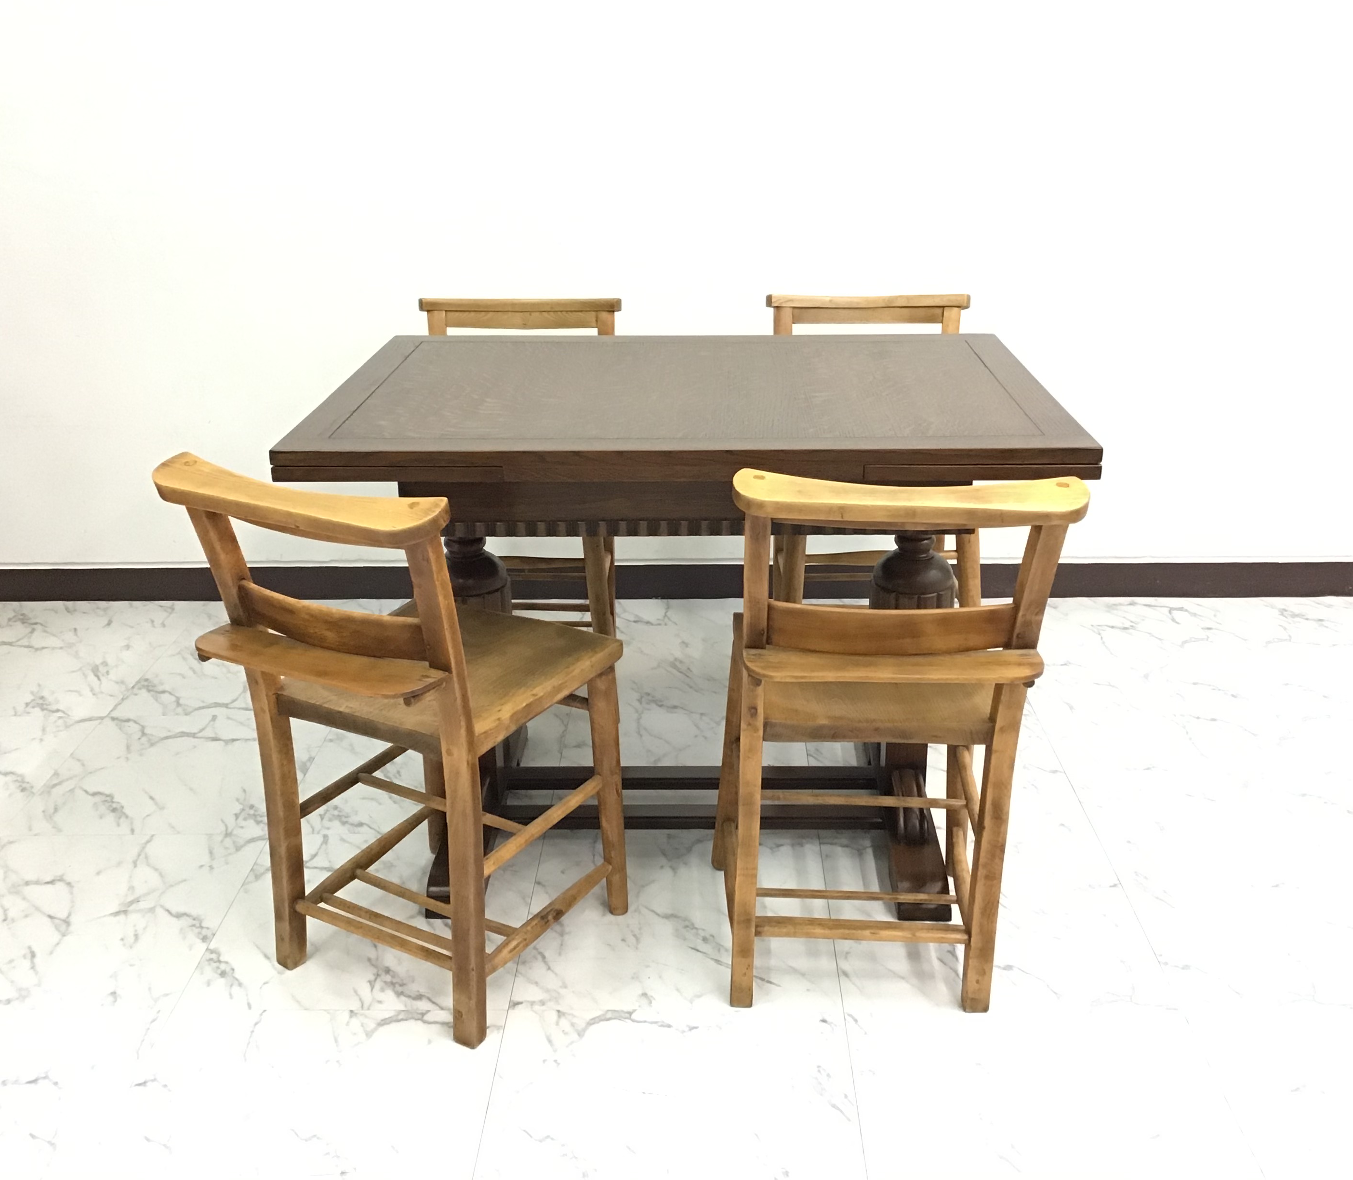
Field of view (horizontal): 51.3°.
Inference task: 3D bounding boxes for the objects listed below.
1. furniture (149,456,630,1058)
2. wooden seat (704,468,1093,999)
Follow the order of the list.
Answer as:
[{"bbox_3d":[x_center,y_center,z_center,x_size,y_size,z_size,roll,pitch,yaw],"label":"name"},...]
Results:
[{"bbox_3d":[-0.356,0.170,1.927,0.426,0.771,0.494,11,24,28],"label":"furniture"},{"bbox_3d":[0.270,0.165,1.921,0.432,0.771,0.494,0,21,2],"label":"wooden seat"}]

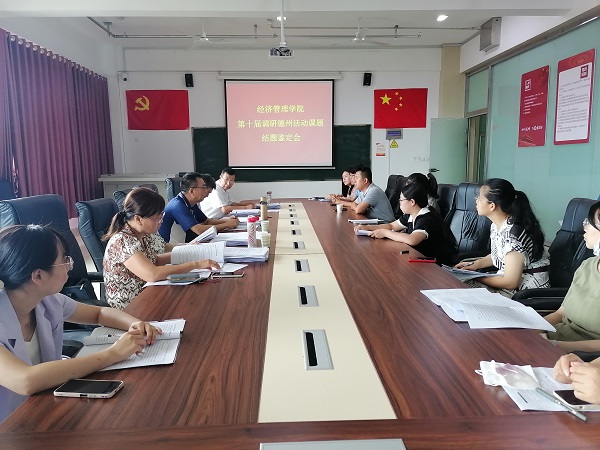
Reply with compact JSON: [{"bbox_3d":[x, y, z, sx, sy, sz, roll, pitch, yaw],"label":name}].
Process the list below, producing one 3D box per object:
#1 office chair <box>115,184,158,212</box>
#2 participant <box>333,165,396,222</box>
[{"bbox_3d":[-1.001,0.306,3.546,0.720,1.140,0.660,-1,9,-2],"label":"office chair"},{"bbox_3d":[0.728,0.012,5.041,0.800,1.270,0.550,-1,9,-2],"label":"participant"}]

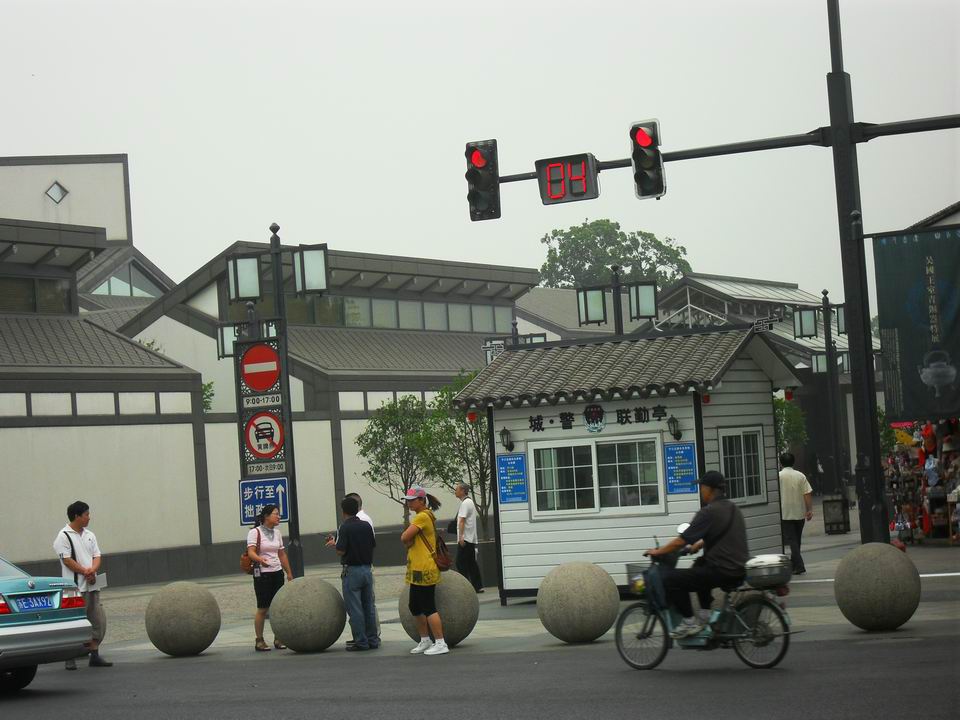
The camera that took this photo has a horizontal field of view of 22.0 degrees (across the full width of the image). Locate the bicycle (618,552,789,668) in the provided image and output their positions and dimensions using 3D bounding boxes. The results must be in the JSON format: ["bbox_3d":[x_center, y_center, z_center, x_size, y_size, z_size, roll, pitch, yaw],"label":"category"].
[{"bbox_3d":[1.947,2.197,21.600,1.740,1.060,0.600,-6,-3,36],"label":"bicycle"}]

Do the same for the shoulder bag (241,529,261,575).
[{"bbox_3d":[-2.459,2.061,26.500,0.150,0.500,0.270,-1,-4,-41],"label":"shoulder bag"}]

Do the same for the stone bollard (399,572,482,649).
[{"bbox_3d":[-0.410,2.507,25.000,0.810,0.810,0.810,-4,-3,0],"label":"stone bollard"}]

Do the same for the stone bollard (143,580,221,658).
[{"bbox_3d":[-3.183,2.779,26.500,0.810,0.810,0.810,-4,-3,0],"label":"stone bollard"}]

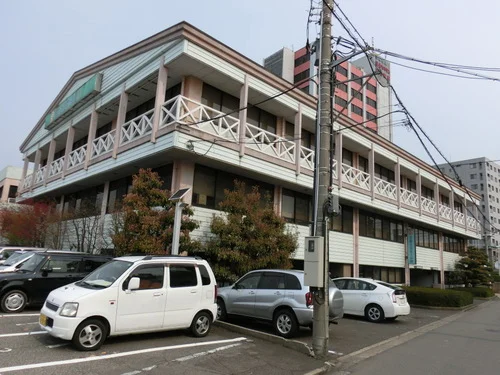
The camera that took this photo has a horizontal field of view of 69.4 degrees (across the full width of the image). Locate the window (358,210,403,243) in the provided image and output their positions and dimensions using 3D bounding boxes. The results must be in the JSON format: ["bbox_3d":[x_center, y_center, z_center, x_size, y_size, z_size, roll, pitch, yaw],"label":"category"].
[{"bbox_3d":[9.343,2.852,25.303,6.460,1.720,0.120,14,-16,-42],"label":"window"}]

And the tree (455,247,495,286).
[{"bbox_3d":[20.487,7.663,32.901,3.800,4.600,3.800,14,-16,-42],"label":"tree"}]

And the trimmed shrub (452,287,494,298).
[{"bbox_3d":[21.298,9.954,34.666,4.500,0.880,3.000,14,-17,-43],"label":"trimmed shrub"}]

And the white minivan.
[{"bbox_3d":[-2.395,2.236,7.471,3.395,1.660,1.475,14,-17,-43],"label":"white minivan"}]

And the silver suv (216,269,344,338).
[{"bbox_3d":[0.563,3.167,10.349,4.200,1.690,1.740,-8,-16,42],"label":"silver suv"}]

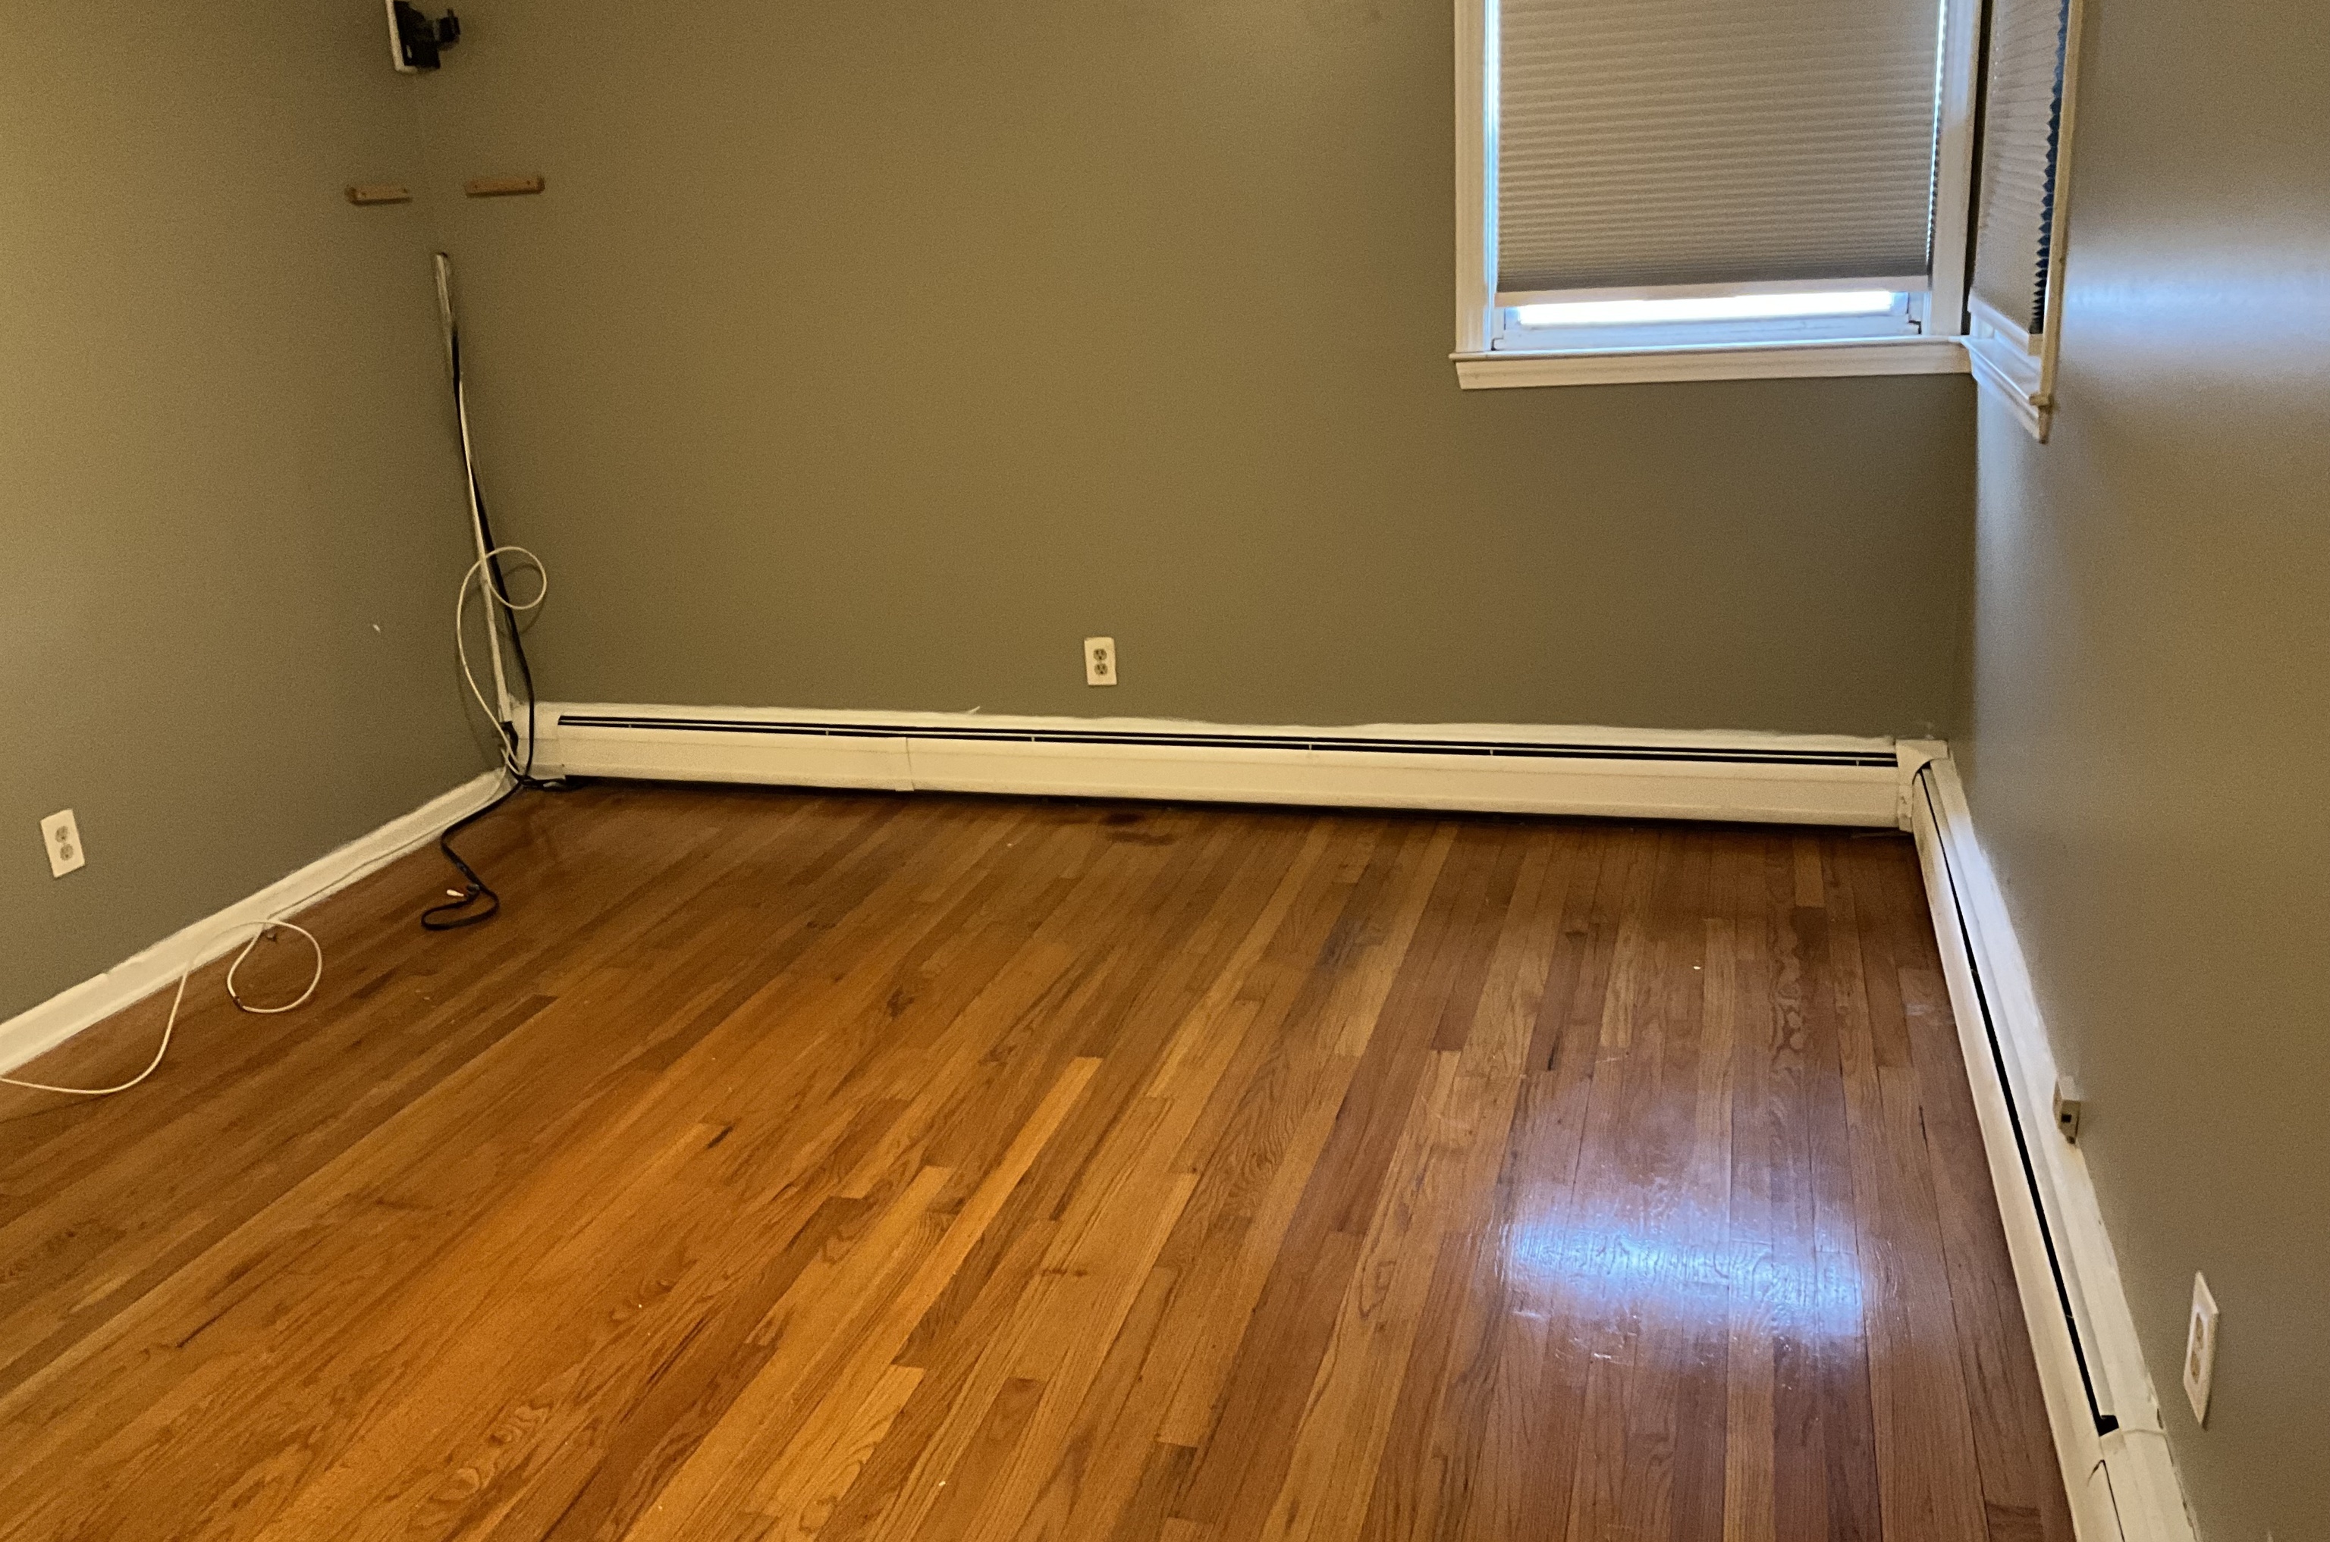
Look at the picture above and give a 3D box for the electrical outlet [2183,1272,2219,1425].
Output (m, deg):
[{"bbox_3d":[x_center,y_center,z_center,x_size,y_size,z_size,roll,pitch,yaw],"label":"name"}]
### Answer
[{"bbox_3d":[0.965,0.538,1.818,0.008,0.116,0.071,2,18,16],"label":"electrical outlet"}]

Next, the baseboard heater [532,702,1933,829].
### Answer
[{"bbox_3d":[-0.008,-0.022,4.684,3.474,0.190,0.068,2,18,16],"label":"baseboard heater"}]

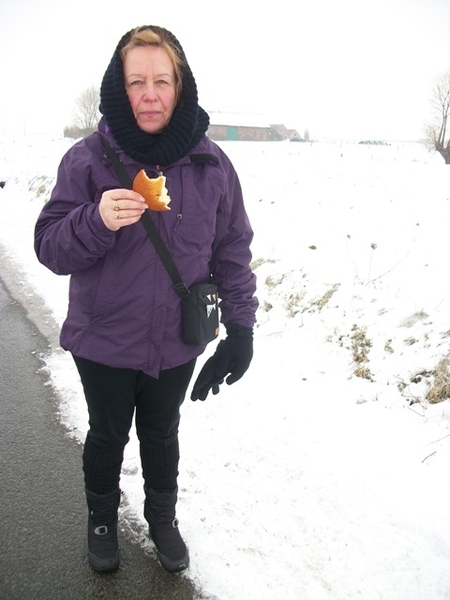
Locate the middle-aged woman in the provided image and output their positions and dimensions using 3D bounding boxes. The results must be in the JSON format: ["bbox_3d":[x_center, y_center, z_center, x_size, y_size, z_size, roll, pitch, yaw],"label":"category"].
[{"bbox_3d":[-0.239,0.081,1.659,0.660,1.660,0.450,0,17,-6],"label":"middle-aged woman"}]

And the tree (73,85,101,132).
[{"bbox_3d":[-18.686,-25.901,75.937,4.388,6.820,4.388,2,17,0],"label":"tree"}]

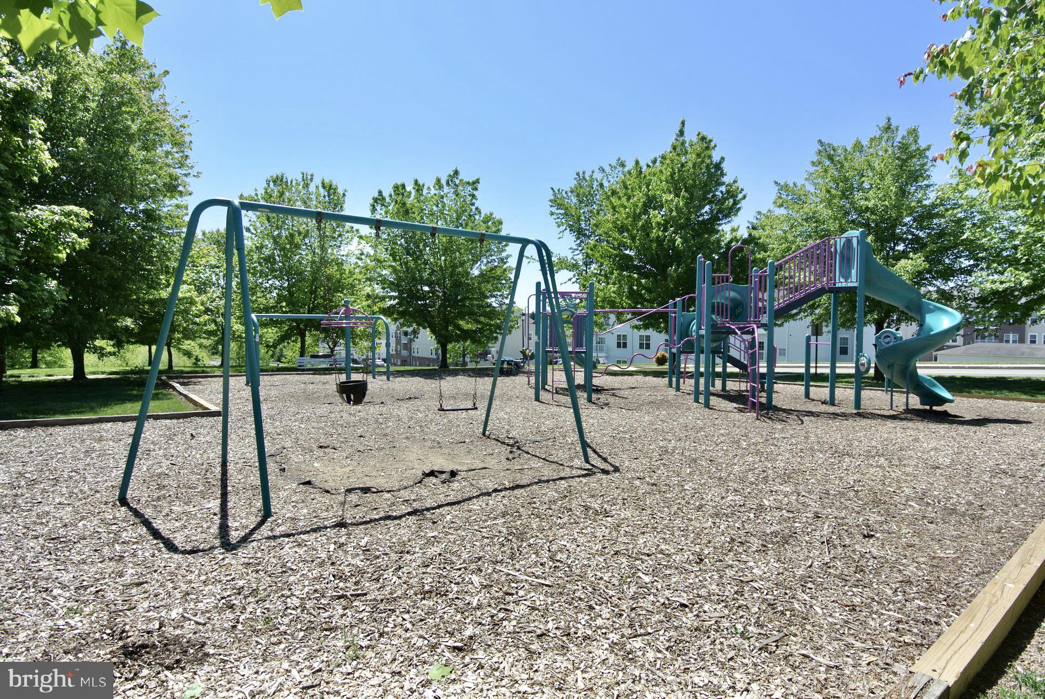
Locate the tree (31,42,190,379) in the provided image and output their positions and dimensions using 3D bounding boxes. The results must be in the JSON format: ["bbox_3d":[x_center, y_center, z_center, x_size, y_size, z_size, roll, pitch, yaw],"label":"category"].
[{"bbox_3d":[-12.848,-4.256,16.000,5.000,10.360,5.000,0,2,0],"label":"tree"}]

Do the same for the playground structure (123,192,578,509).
[{"bbox_3d":[-1.165,-0.030,5.453,4.850,2.450,2.090,-1,3,-37],"label":"playground structure"}]

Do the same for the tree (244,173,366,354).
[{"bbox_3d":[-11.690,-4.303,28.000,6.100,10.270,6.100,0,2,0],"label":"tree"}]

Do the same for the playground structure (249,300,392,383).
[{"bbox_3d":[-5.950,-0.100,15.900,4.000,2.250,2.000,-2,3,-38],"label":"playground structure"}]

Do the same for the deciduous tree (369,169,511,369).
[{"bbox_3d":[-4.078,-3.995,26.000,7.000,9.780,6.800,0,2,0],"label":"deciduous tree"}]

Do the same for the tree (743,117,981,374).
[{"bbox_3d":[13.716,-3.878,20.800,7.800,10.290,7.700,0,2,0],"label":"tree"}]

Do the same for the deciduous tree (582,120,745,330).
[{"bbox_3d":[5.654,-4.095,21.000,6.400,10.020,6.400,0,2,0],"label":"deciduous tree"}]

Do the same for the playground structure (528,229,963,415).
[{"bbox_3d":[5.150,-0.630,12.900,9.900,3.850,5.800,0,2,0],"label":"playground structure"}]

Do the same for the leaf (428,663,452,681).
[{"bbox_3d":[-0.318,1.235,2.020,0.097,0.020,0.085,0,2,0],"label":"leaf"}]

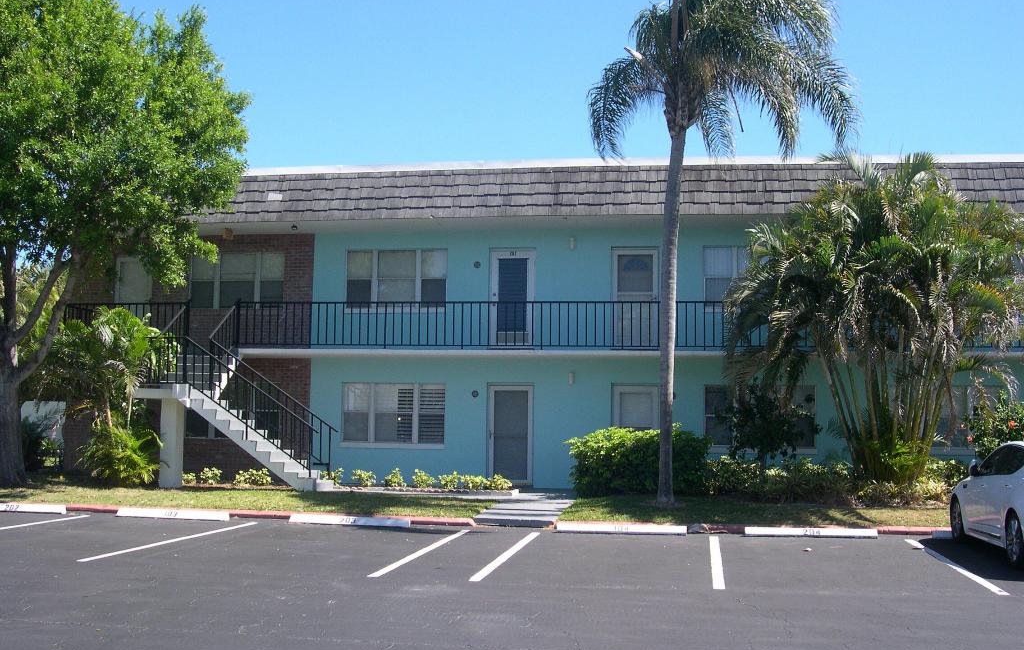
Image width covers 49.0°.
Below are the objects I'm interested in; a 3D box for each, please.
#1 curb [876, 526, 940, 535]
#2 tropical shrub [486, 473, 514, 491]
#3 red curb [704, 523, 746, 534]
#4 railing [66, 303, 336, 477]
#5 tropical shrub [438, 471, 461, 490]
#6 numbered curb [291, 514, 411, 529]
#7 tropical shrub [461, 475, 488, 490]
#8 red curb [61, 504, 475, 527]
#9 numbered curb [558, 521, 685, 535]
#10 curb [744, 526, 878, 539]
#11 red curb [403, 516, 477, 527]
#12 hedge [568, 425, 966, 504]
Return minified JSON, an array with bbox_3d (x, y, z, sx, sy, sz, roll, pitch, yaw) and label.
[{"bbox_3d":[5.529,2.872,15.690,0.900,0.120,0.200,0,-5,9],"label":"curb"},{"bbox_3d":[-0.233,3.098,22.239,0.533,0.321,0.480,0,-5,9],"label":"tropical shrub"},{"bbox_3d":[3.050,2.901,16.066,0.571,0.120,0.200,0,-5,9],"label":"red curb"},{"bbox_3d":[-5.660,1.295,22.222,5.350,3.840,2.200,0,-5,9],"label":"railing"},{"bbox_3d":[-1.241,3.087,22.404,0.439,0.335,0.420,0,-5,9],"label":"tropical shrub"},{"bbox_3d":[-2.384,2.859,16.376,1.840,0.125,0.170,0,-5,9],"label":"numbered curb"},{"bbox_3d":[-0.740,3.115,22.320,0.557,0.253,0.450,0,-5,9],"label":"tropical shrub"},{"bbox_3d":[-3.865,2.900,17.197,6.817,0.120,0.200,0,-5,9],"label":"red curb"},{"bbox_3d":[1.512,2.861,15.742,1.860,0.125,0.170,0,-5,9],"label":"numbered curb"},{"bbox_3d":[4.085,2.839,15.336,1.840,0.125,0.170,0,-5,9],"label":"curb"},{"bbox_3d":[-1.037,2.914,16.724,1.054,0.120,0.200,0,-5,9],"label":"red curb"},{"bbox_3d":[4.687,2.587,21.033,7.414,1.342,2.100,0,-5,9],"label":"hedge"}]

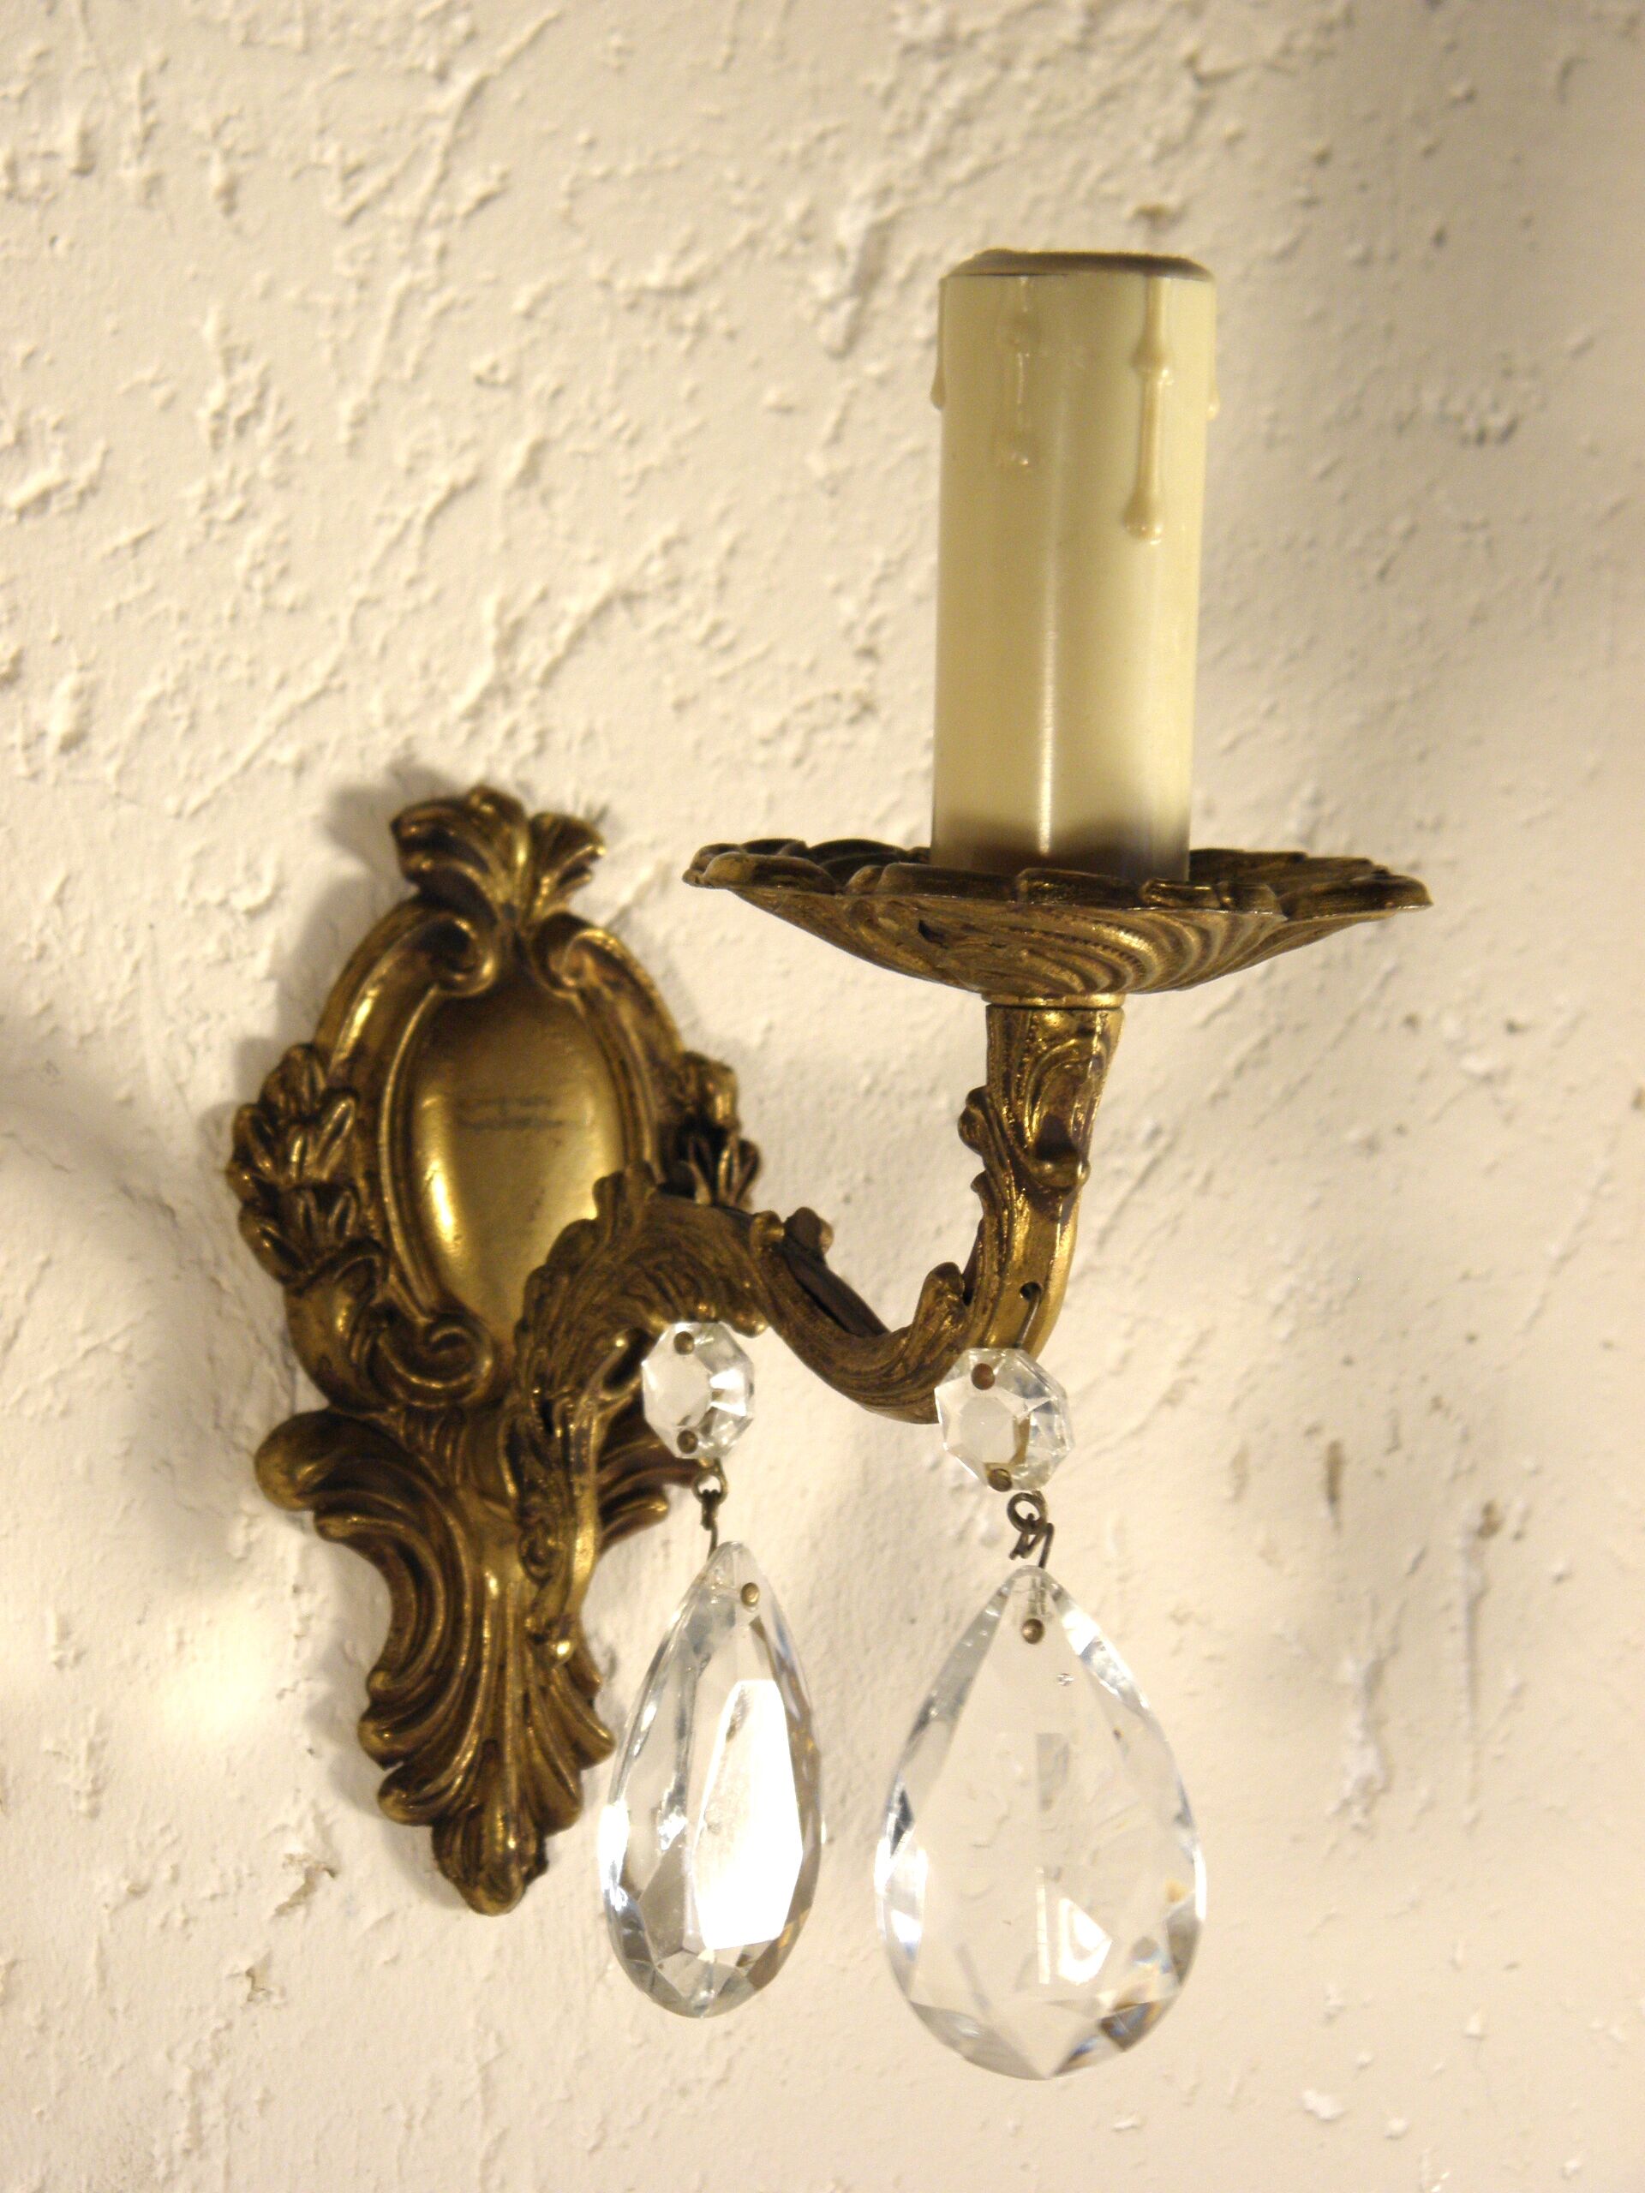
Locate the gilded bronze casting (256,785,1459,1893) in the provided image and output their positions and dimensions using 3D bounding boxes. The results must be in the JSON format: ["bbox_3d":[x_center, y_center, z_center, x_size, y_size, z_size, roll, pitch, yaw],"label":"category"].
[{"bbox_3d":[0.003,0.032,0.557,0.071,0.121,0.129,-5,7,-40],"label":"gilded bronze casting"}]

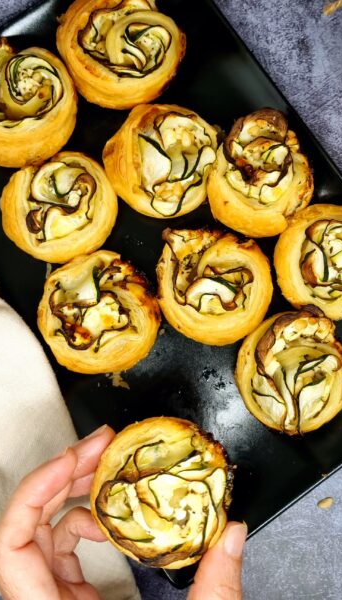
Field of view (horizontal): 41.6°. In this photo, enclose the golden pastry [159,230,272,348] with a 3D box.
[{"bbox_3d":[0.024,-0.007,0.261,0.065,0.041,0.065,0,82,0],"label":"golden pastry"}]

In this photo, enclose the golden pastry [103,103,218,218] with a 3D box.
[{"bbox_3d":[-0.006,-0.082,0.272,0.067,0.041,0.066,0,82,0],"label":"golden pastry"}]

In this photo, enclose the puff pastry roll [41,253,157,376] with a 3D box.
[{"bbox_3d":[-0.040,0.007,0.259,0.067,0.041,0.068,0,82,0],"label":"puff pastry roll"}]

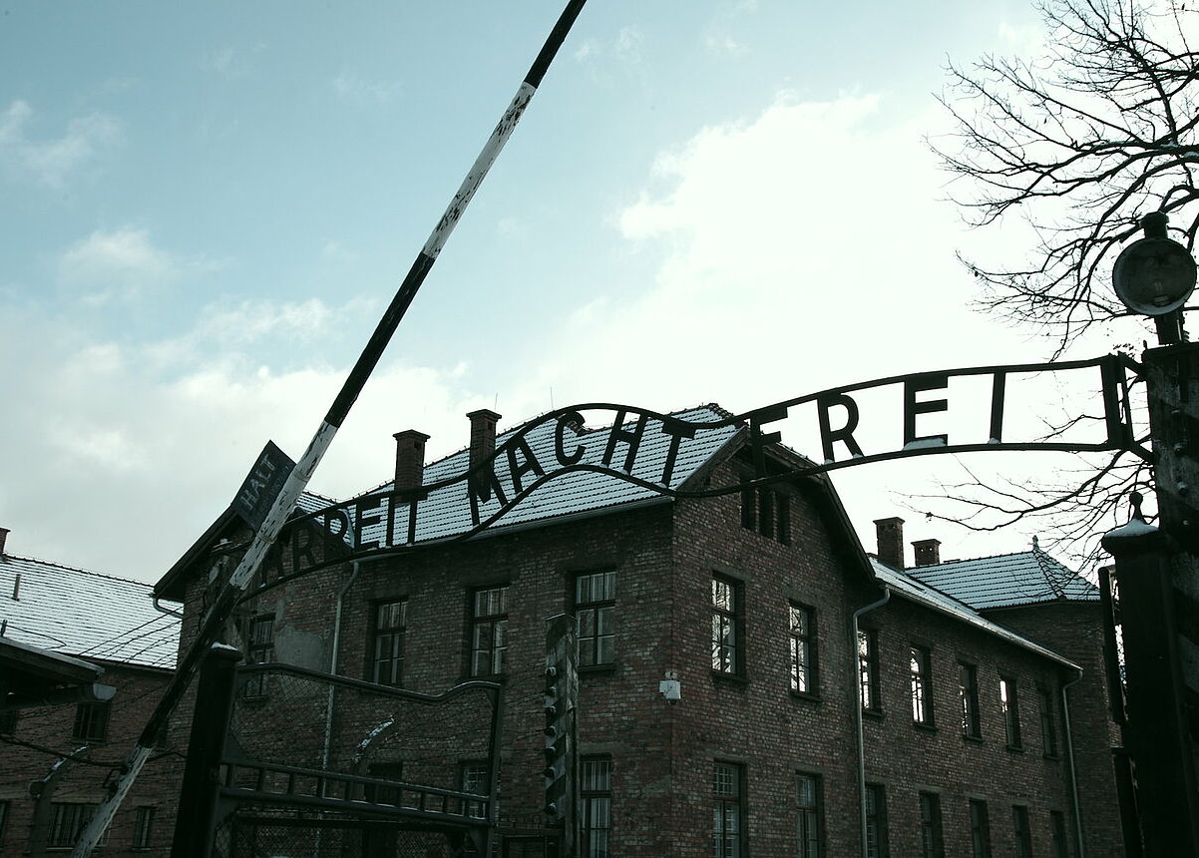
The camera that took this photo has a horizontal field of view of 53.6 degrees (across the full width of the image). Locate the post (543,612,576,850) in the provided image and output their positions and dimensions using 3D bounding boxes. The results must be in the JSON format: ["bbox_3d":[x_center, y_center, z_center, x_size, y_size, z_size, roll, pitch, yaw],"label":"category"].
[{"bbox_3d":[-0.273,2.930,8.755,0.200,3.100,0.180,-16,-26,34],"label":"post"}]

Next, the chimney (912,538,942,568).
[{"bbox_3d":[12.512,4.902,45.220,0.940,1.120,0.650,-13,-25,35],"label":"chimney"}]

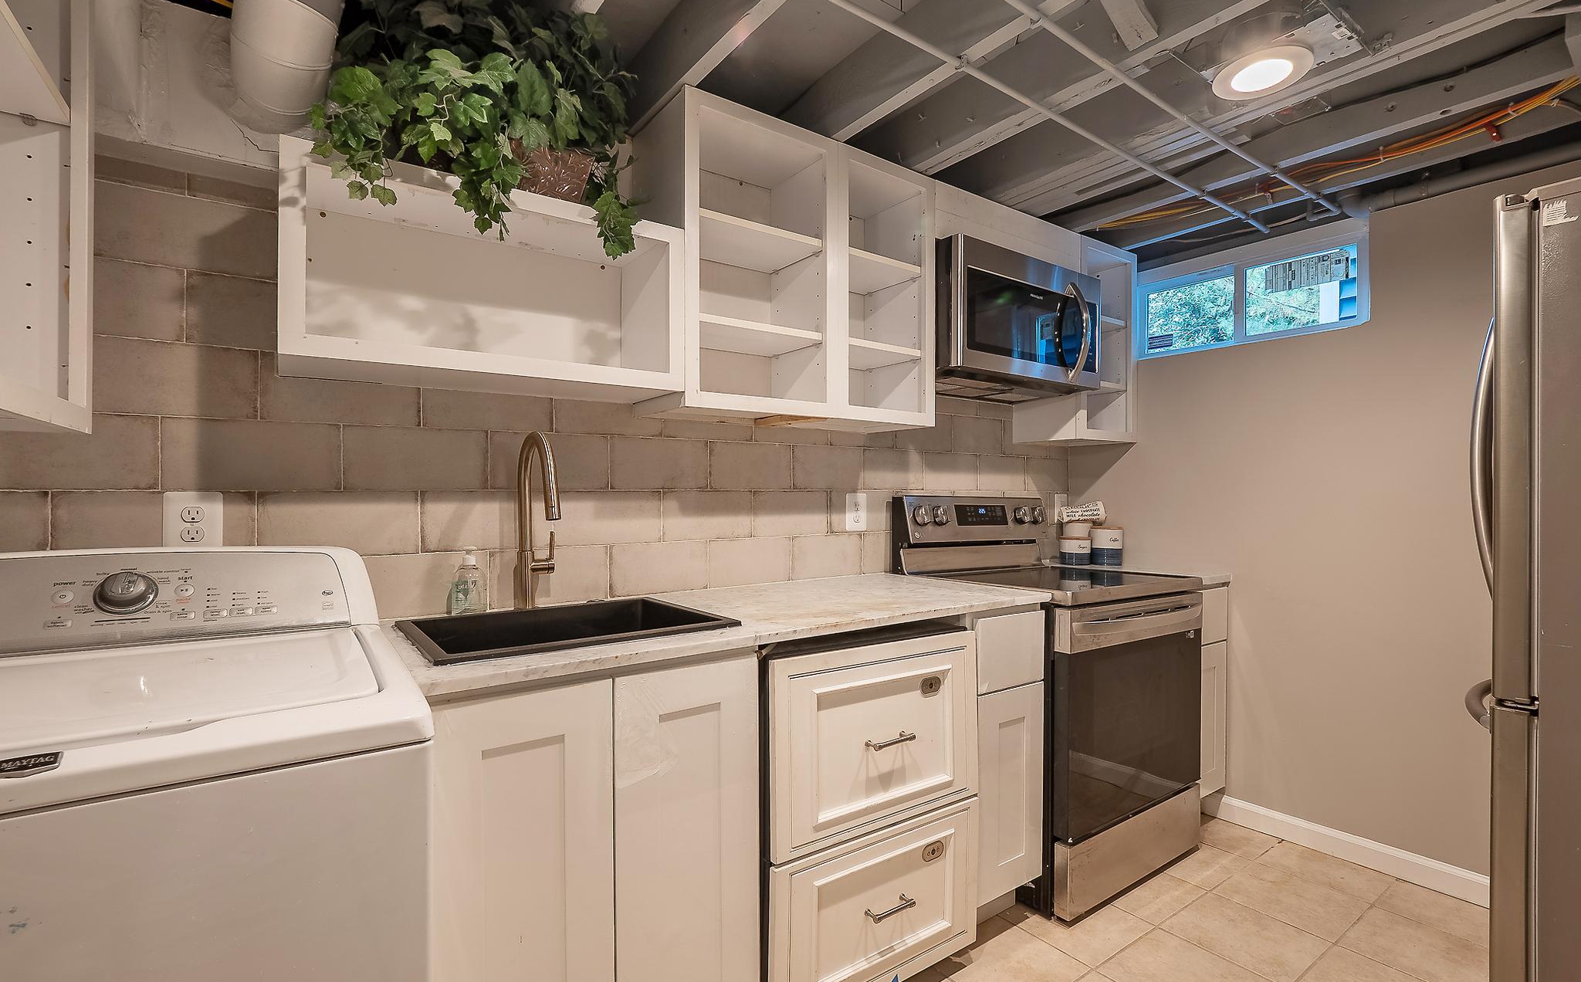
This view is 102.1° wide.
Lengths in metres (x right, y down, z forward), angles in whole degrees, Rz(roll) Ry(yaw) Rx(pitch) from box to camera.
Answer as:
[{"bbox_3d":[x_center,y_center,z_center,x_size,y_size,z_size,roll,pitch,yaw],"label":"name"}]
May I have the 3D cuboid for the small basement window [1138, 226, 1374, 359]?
[{"bbox_3d":[1.691,-0.715,2.397,0.070,0.330,0.735,0,0,-36],"label":"small basement window"}]

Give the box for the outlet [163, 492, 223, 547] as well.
[{"bbox_3d":[-1.185,0.069,1.267,0.088,0.132,0.009,0,0,-33],"label":"outlet"}]

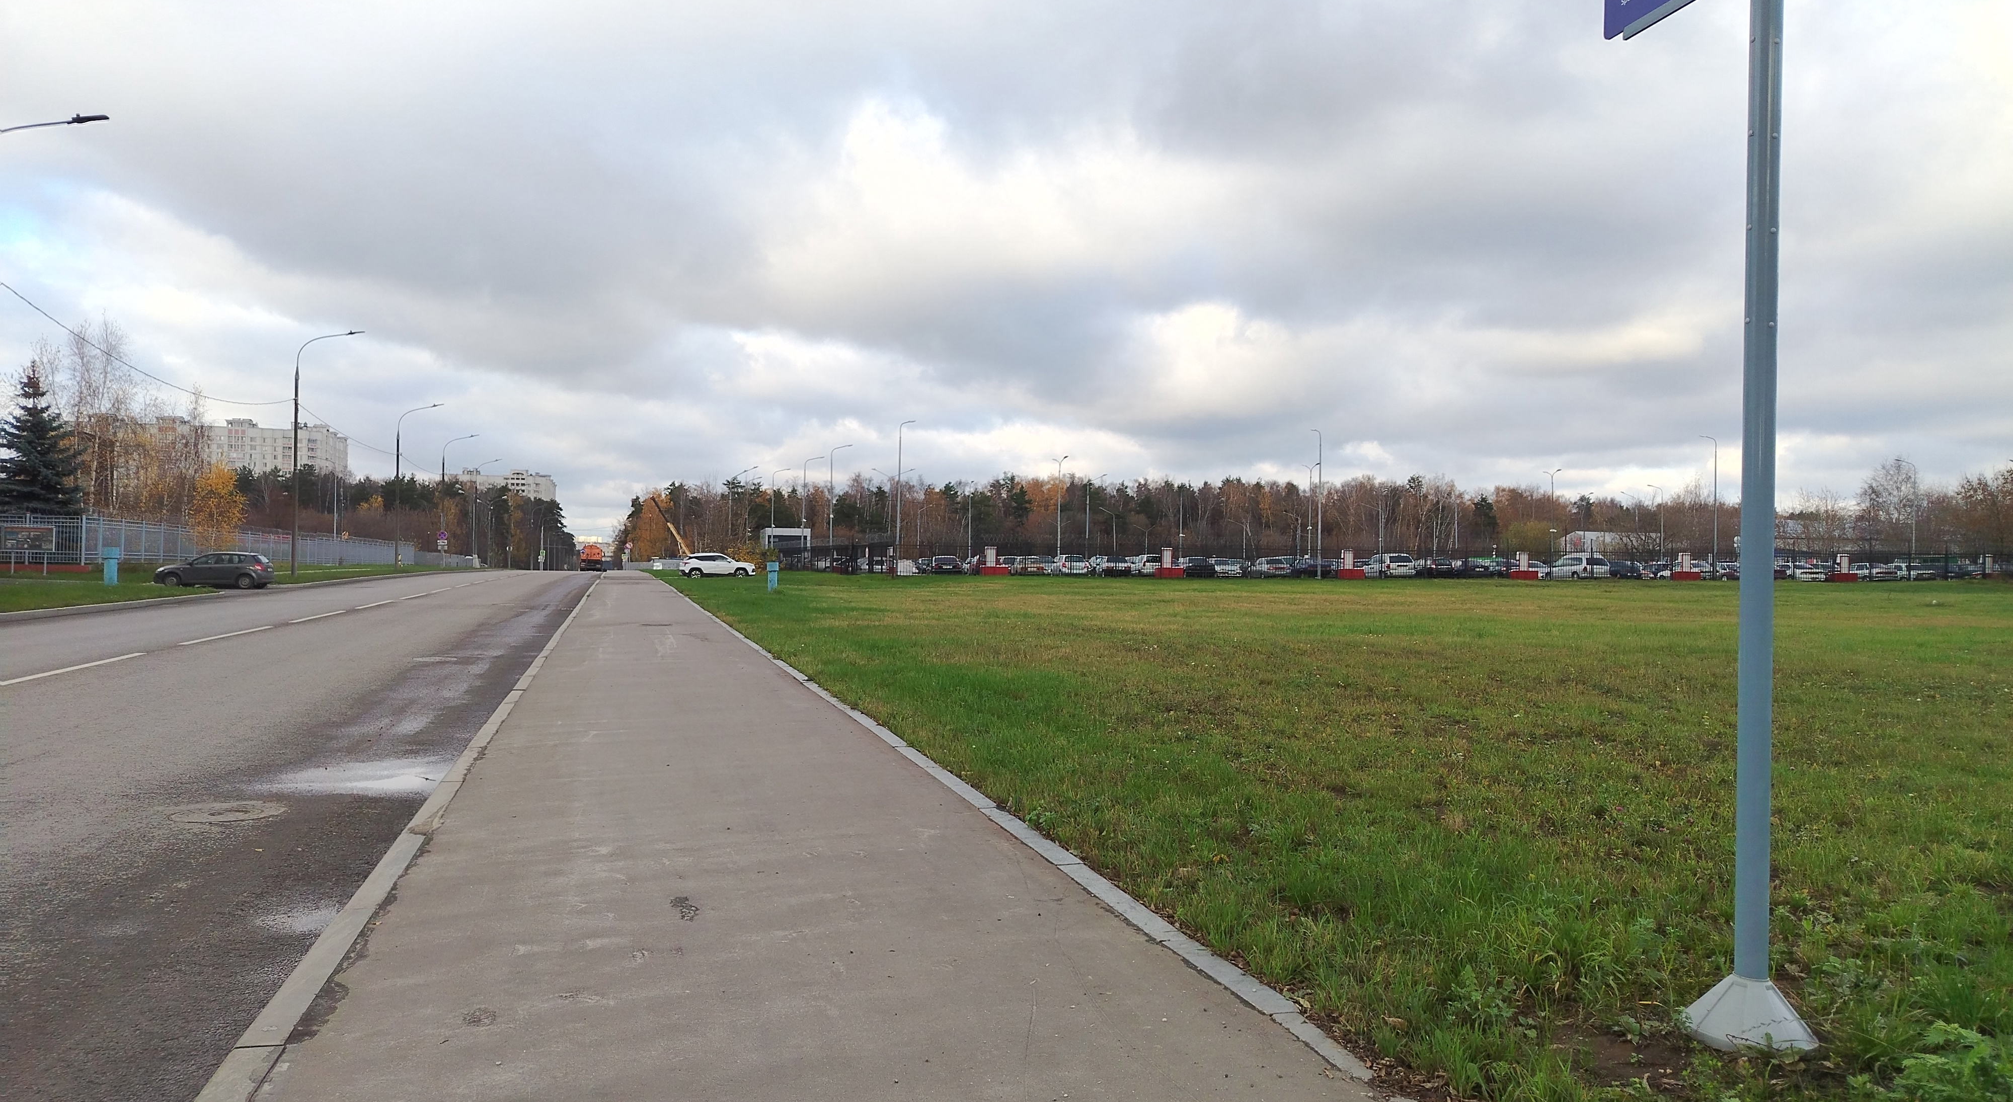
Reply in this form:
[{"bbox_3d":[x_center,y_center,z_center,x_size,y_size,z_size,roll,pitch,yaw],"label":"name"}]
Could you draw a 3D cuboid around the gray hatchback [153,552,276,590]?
[{"bbox_3d":[-32.205,0.806,56.800,4.250,1.480,1.790,1,0,-14],"label":"gray hatchback"}]

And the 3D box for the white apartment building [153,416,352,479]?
[{"bbox_3d":[-252.821,-21.790,466.000,60.000,44.000,22.000,1,0,-25],"label":"white apartment building"}]

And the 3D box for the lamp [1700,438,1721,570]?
[{"bbox_3d":[45.945,-2.756,91.262,0.350,9.350,1.750,1,0,-11],"label":"lamp"}]

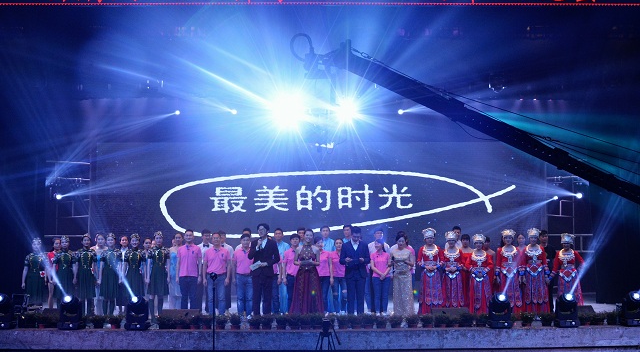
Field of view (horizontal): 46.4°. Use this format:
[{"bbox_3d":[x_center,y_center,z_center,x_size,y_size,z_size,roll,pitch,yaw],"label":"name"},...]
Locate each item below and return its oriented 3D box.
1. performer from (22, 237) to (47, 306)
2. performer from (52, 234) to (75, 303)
[{"bbox_3d":[-5.568,1.977,14.507,0.489,1.559,0.320,0,-4,-6],"label":"performer"},{"bbox_3d":[-4.896,1.955,14.300,0.470,1.629,0.310,1,-4,-11],"label":"performer"}]

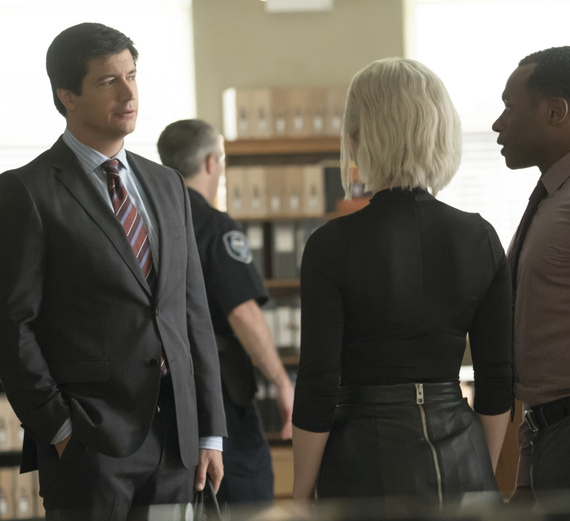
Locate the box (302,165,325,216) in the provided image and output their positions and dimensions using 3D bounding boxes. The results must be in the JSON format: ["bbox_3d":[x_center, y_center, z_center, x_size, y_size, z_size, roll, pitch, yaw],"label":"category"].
[{"bbox_3d":[0.120,-0.371,14.973,0.103,0.260,0.260,-2,0,-15],"label":"box"}]

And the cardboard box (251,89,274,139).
[{"bbox_3d":[-0.159,-0.820,15.702,0.107,0.276,0.250,-2,-1,-16],"label":"cardboard box"}]

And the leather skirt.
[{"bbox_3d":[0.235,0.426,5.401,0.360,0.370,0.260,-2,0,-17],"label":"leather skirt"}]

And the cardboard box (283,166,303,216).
[{"bbox_3d":[0.019,-0.386,15.744,0.107,0.276,0.250,-2,-1,-16],"label":"cardboard box"}]

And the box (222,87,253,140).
[{"bbox_3d":[-0.242,-0.781,14.877,0.103,0.260,0.260,-2,0,-15],"label":"box"}]

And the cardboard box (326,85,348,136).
[{"bbox_3d":[0.257,-0.846,15.822,0.107,0.276,0.250,-2,-1,-16],"label":"cardboard box"}]

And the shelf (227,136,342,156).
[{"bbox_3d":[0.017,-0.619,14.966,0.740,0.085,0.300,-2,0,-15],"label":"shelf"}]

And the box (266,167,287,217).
[{"bbox_3d":[-0.082,-0.365,14.918,0.103,0.260,0.260,-2,0,-15],"label":"box"}]

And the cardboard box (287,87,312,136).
[{"bbox_3d":[0.038,-0.793,14.952,0.103,0.260,0.260,-2,0,-15],"label":"cardboard box"}]

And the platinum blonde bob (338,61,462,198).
[{"bbox_3d":[0.215,-0.248,5.150,0.218,0.252,0.235,-2,-1,-32],"label":"platinum blonde bob"}]

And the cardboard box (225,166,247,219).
[{"bbox_3d":[-0.303,-0.375,15.651,0.107,0.276,0.250,-2,-1,-16],"label":"cardboard box"}]

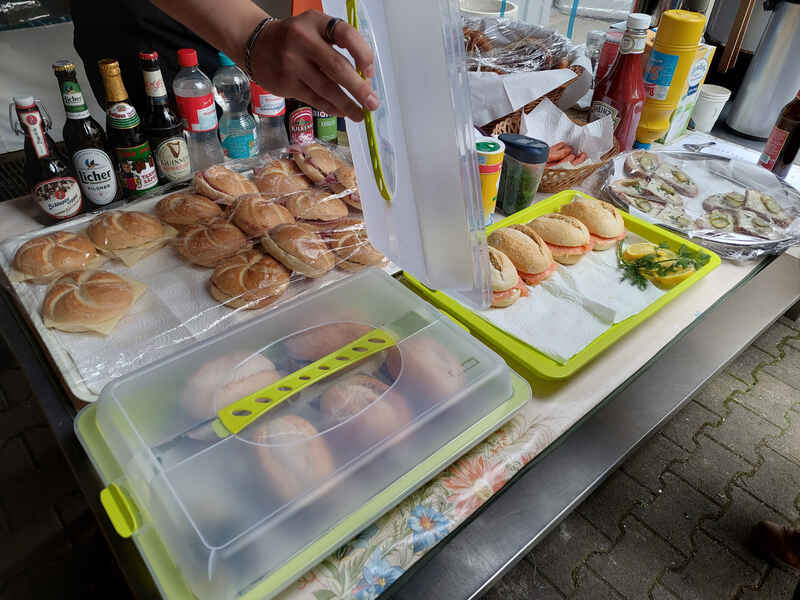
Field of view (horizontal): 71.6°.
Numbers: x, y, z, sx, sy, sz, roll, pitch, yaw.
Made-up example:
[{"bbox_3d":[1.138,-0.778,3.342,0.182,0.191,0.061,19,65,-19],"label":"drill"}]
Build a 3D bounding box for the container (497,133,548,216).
[{"bbox_3d":[0.205,-0.203,0.947,0.050,0.137,0.075,-26,46,-32],"label":"container"}]

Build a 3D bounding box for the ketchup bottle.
[{"bbox_3d":[0.485,-0.461,1.196,0.080,0.263,0.090,-20,41,-27],"label":"ketchup bottle"}]

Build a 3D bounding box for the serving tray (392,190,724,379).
[{"bbox_3d":[0.236,-0.039,0.801,0.410,0.034,0.285,-26,44,-32],"label":"serving tray"}]

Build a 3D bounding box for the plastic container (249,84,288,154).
[{"bbox_3d":[-0.256,-0.385,1.082,0.067,0.230,0.067,-6,38,-11],"label":"plastic container"}]

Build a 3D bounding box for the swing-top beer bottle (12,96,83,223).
[{"bbox_3d":[-0.564,-0.225,0.887,0.072,0.197,0.072,-20,43,-27],"label":"swing-top beer bottle"}]

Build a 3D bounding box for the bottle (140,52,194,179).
[{"bbox_3d":[-0.433,-0.333,1.018,0.062,0.229,0.062,-20,41,-27],"label":"bottle"}]

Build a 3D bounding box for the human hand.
[{"bbox_3d":[-0.083,-0.223,0.530,0.140,0.085,0.085,23,42,24],"label":"human hand"}]

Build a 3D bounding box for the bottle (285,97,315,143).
[{"bbox_3d":[-0.211,-0.449,1.186,0.062,0.229,0.062,-5,36,-8],"label":"bottle"}]

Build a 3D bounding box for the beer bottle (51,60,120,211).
[{"bbox_3d":[-0.512,-0.264,0.904,0.062,0.232,0.062,-18,42,-24],"label":"beer bottle"}]

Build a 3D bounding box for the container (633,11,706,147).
[{"bbox_3d":[0.601,-0.491,1.238,0.082,0.266,0.082,-25,44,-32],"label":"container"}]

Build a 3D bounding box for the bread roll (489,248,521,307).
[{"bbox_3d":[0.120,-0.033,0.751,0.067,0.065,0.116,-21,41,-28],"label":"bread roll"}]

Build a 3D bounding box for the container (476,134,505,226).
[{"bbox_3d":[0.142,-0.198,0.937,0.053,0.136,0.053,8,38,7],"label":"container"}]

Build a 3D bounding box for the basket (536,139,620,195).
[{"bbox_3d":[0.309,-0.277,1.104,0.295,0.070,0.200,-26,46,-32],"label":"basket"}]

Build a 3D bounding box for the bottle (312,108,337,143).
[{"bbox_3d":[-0.153,-0.414,1.130,0.059,0.225,0.059,-3,38,-7],"label":"bottle"}]

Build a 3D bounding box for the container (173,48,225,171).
[{"bbox_3d":[-0.388,-0.360,1.063,0.067,0.223,0.067,-18,40,-24],"label":"container"}]

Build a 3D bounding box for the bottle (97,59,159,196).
[{"bbox_3d":[-0.484,-0.303,0.980,0.062,0.225,0.062,-19,40,-25],"label":"bottle"}]

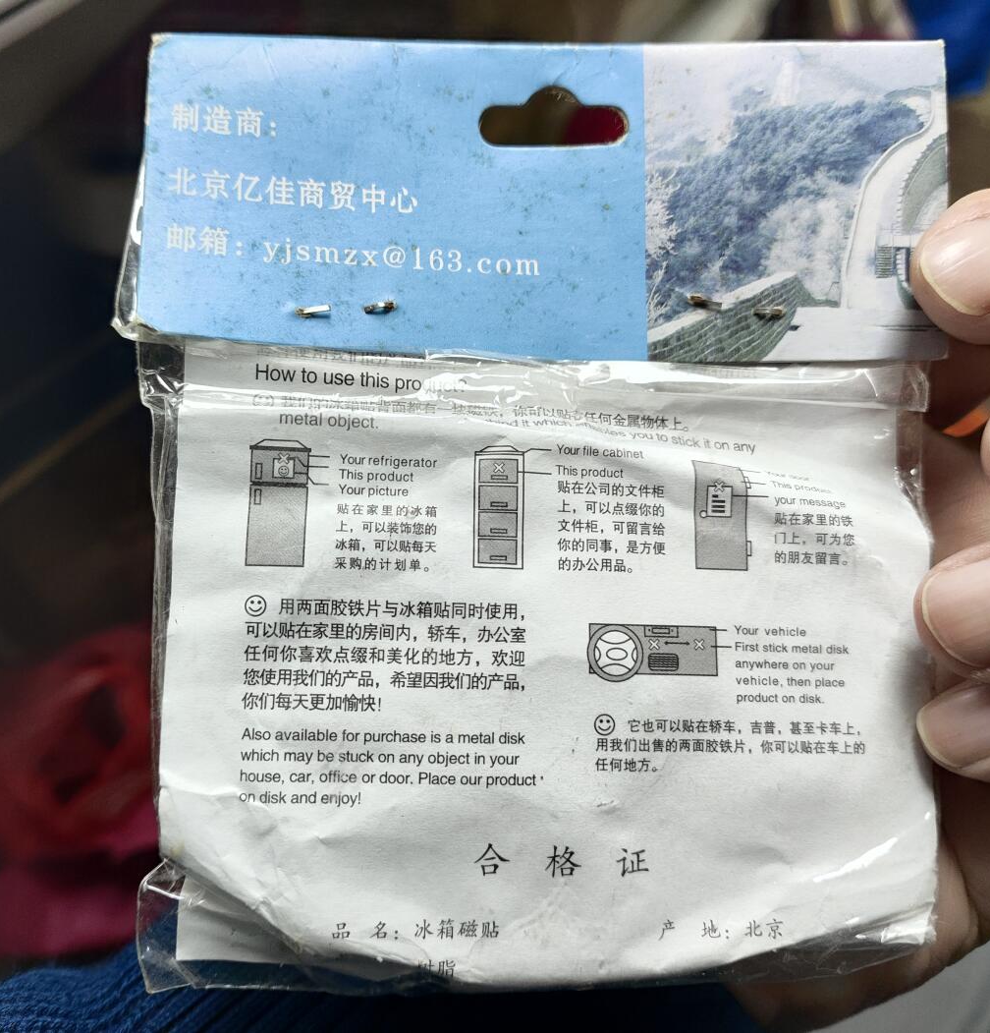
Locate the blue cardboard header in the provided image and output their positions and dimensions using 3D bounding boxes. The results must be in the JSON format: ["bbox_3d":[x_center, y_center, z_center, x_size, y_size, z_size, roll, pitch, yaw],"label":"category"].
[{"bbox_3d":[0.005,-0.043,0.133,0.107,0.006,0.042,2,86,3],"label":"blue cardboard header"}]

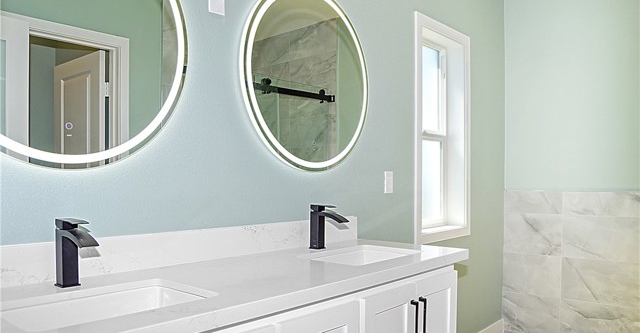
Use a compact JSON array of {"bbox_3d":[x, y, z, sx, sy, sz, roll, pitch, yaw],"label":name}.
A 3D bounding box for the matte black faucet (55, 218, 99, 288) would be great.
[{"bbox_3d":[-0.616,0.221,1.213,0.163,0.173,0.047,-1,-2,42],"label":"matte black faucet"}]

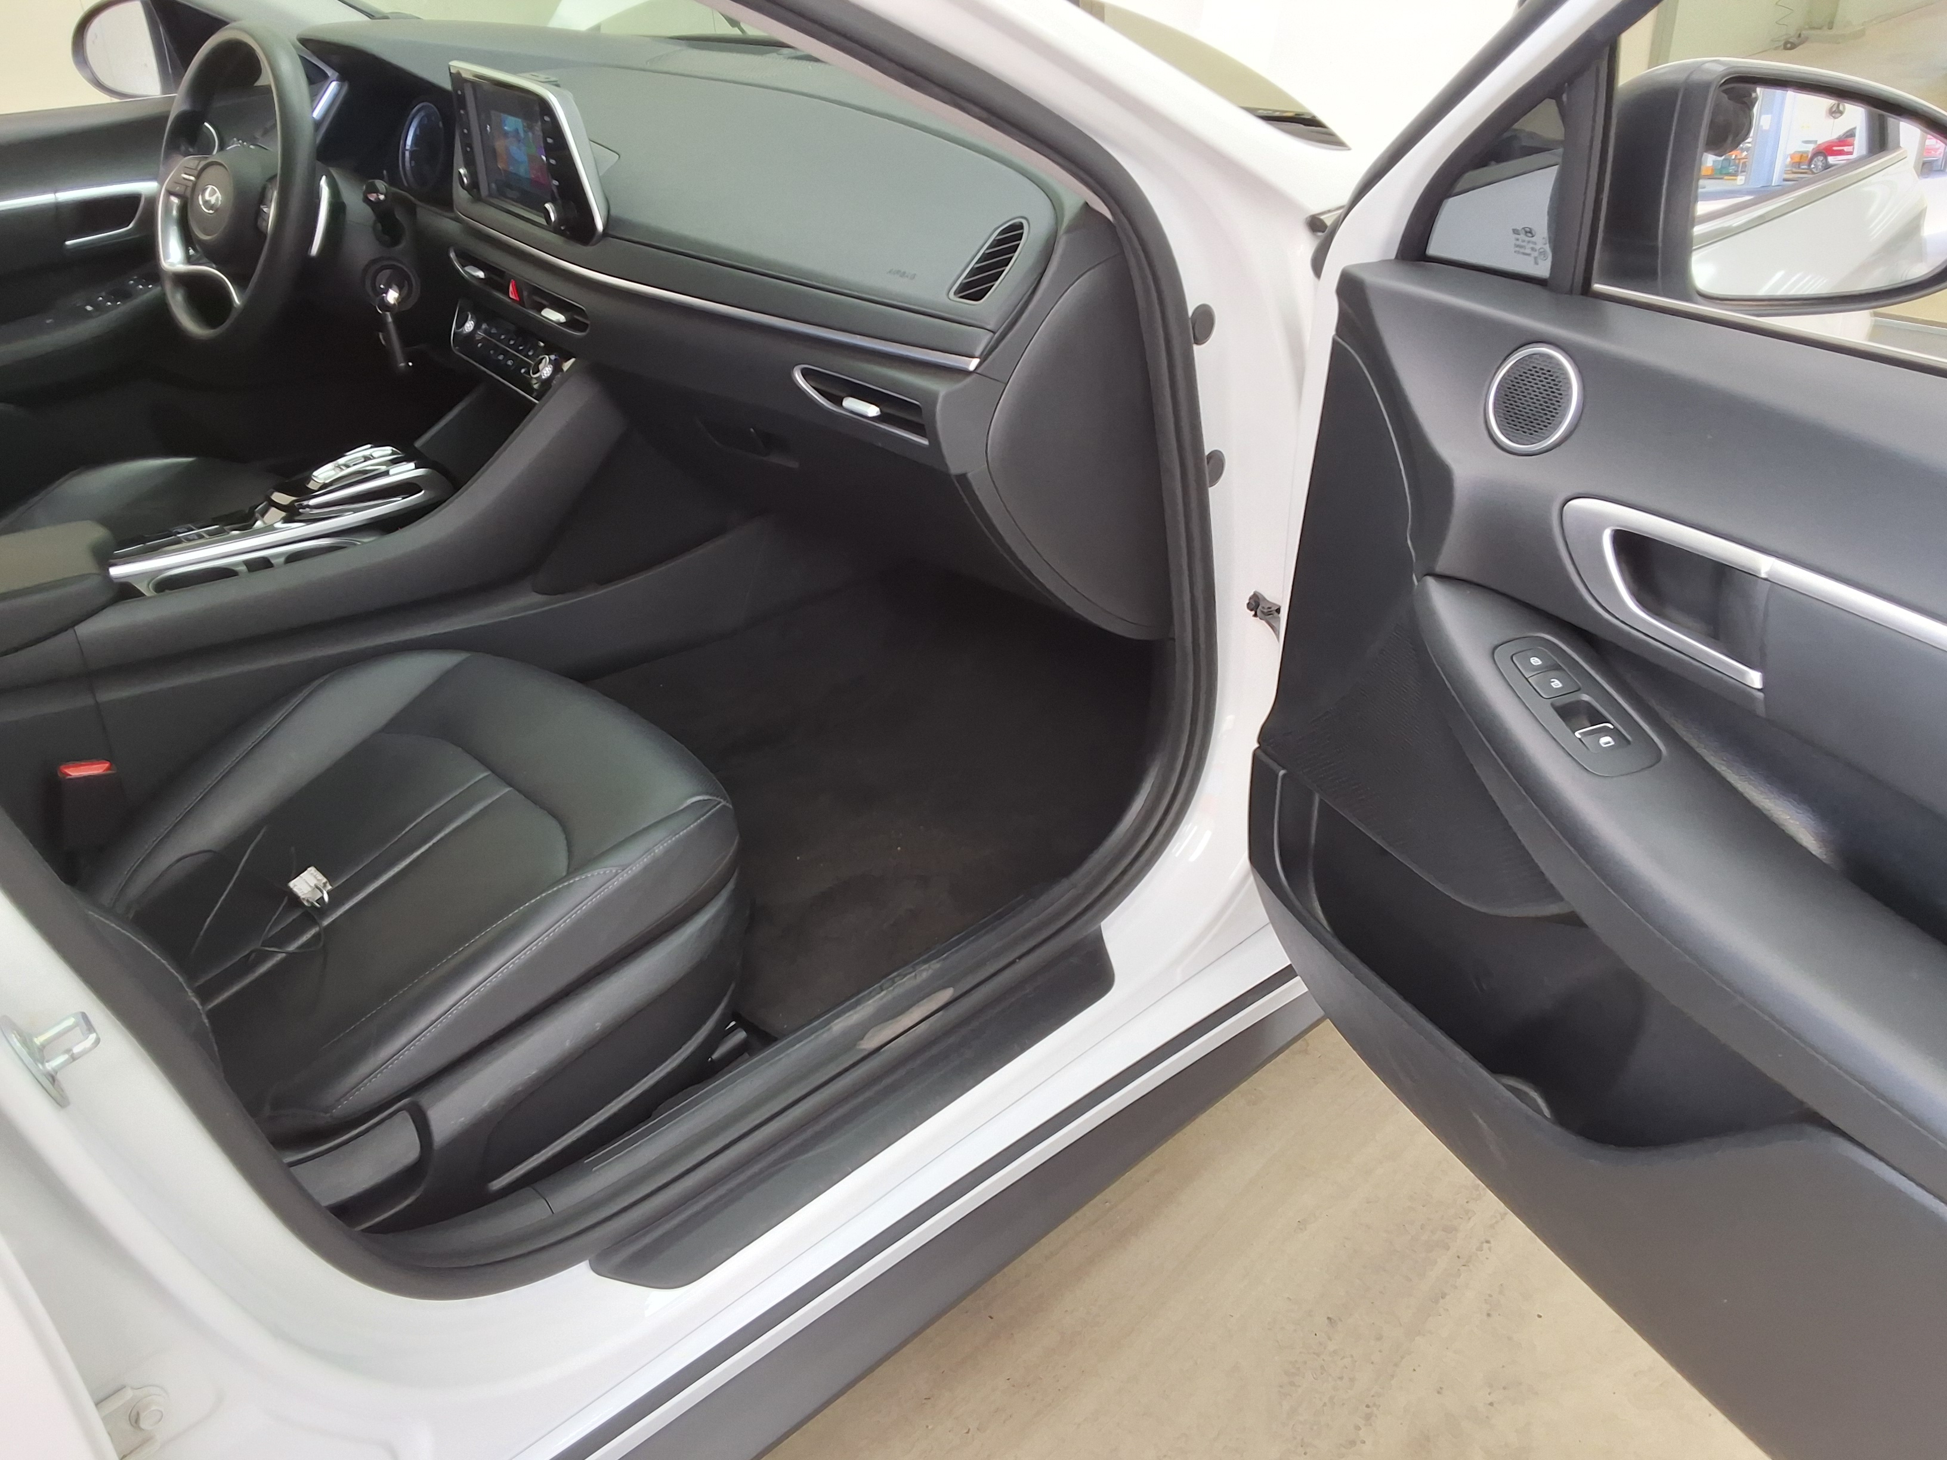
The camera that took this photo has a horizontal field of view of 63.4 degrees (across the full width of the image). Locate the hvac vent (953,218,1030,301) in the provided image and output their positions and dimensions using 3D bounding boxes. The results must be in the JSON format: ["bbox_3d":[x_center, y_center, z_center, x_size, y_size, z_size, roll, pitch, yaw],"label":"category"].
[{"bbox_3d":[0.019,-0.384,1.312,0.040,0.020,0.088,37,82,29],"label":"hvac vent"}]

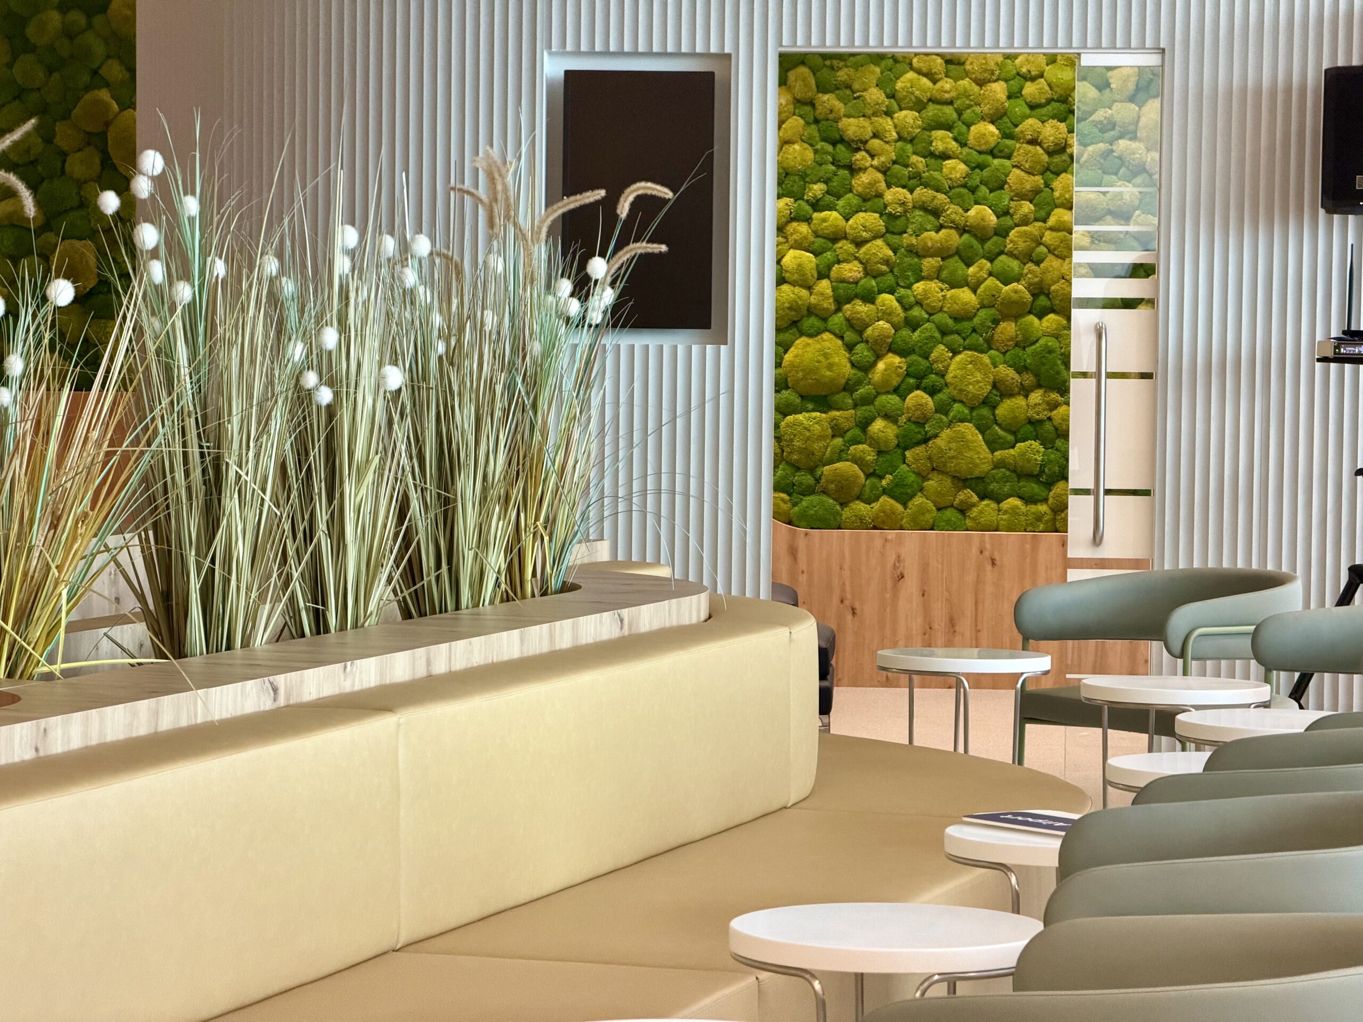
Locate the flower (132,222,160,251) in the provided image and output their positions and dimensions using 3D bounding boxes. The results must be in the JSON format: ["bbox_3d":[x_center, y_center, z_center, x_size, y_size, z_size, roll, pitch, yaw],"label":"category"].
[{"bbox_3d":[-0.856,-0.439,6.300,0.043,0.043,0.043,1,3,0],"label":"flower"}]

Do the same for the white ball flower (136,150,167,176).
[{"bbox_3d":[-0.834,-0.547,6.200,0.043,0.043,0.043,1,3,0],"label":"white ball flower"}]

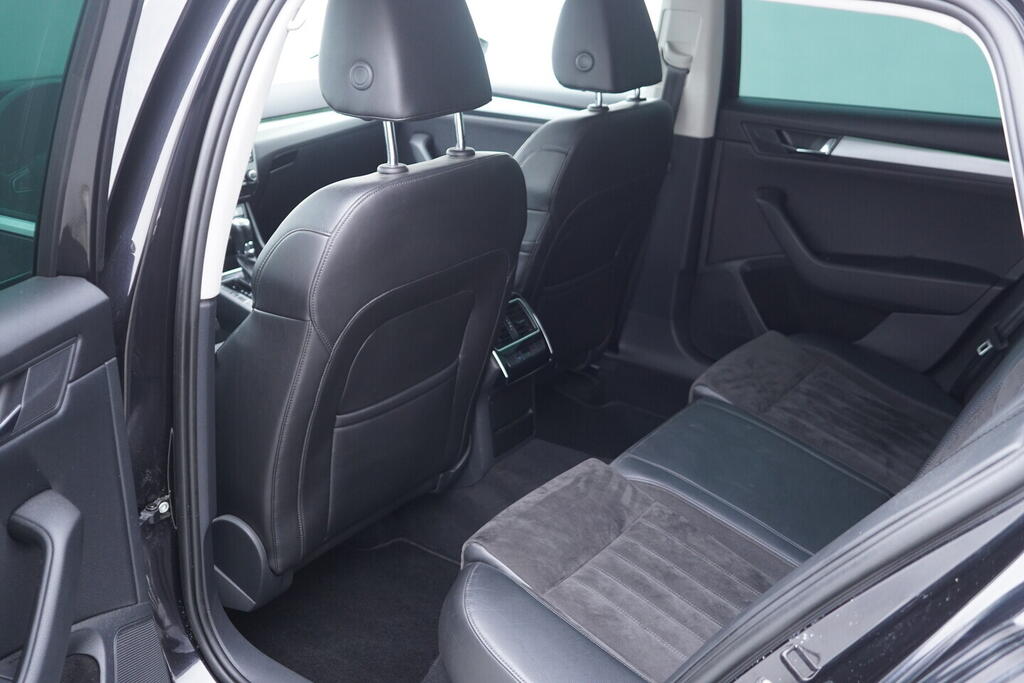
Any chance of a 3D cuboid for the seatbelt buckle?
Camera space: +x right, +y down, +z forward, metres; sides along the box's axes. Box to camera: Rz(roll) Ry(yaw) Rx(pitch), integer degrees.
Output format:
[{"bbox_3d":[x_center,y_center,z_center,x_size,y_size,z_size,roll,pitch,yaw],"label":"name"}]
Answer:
[{"bbox_3d":[0.977,0.004,2.086,0.020,0.067,0.047,15,47,-28],"label":"seatbelt buckle"}]

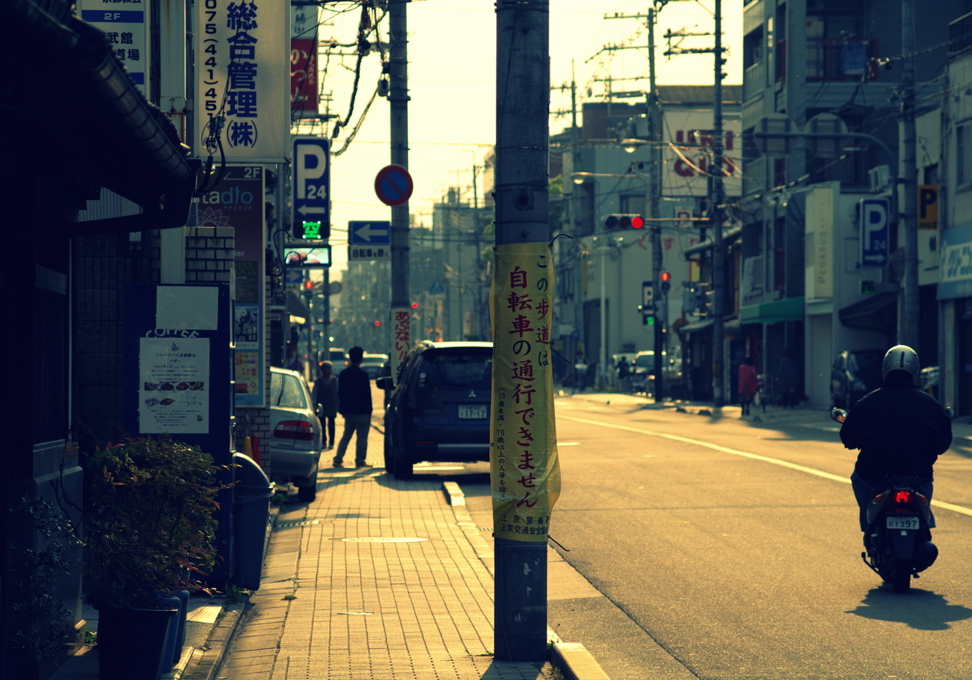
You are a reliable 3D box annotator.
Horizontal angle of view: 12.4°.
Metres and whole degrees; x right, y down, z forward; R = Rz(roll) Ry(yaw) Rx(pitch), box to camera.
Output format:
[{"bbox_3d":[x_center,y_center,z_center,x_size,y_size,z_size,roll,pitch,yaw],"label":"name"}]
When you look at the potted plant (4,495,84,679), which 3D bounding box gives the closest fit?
[{"bbox_3d":[-2.054,1.172,20.700,0.380,0.900,0.380,0,0,2],"label":"potted plant"}]

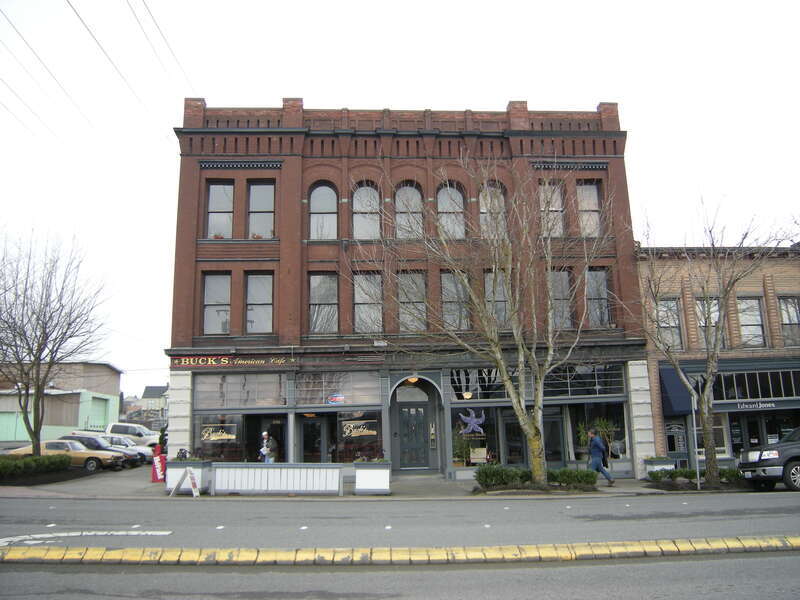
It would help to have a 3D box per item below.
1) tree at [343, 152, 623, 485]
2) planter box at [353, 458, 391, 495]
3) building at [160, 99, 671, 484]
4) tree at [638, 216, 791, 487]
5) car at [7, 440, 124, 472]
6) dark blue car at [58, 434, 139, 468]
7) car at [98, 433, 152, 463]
[{"bbox_3d":[2.107,0.291,19.278,8.000,10.221,6.200,-1,-12,-3],"label":"tree"},{"bbox_3d":[-0.797,4.929,18.174,1.050,0.960,1.050,-1,-12,-4],"label":"planter box"},{"bbox_3d":[-0.074,0.712,29.143,16.000,13.553,14.500,-1,-12,-3],"label":"building"},{"bbox_3d":[9.206,1.395,19.745,4.600,8.194,4.400,-1,-12,-3],"label":"tree"},{"bbox_3d":[-13.955,6.586,27.327,4.780,1.280,1.870,-1,-12,1],"label":"car"},{"bbox_3d":[-14.797,7.398,31.398,4.550,1.420,1.720,1,-12,-12],"label":"dark blue car"},{"bbox_3d":[-14.031,7.493,32.350,4.500,1.420,1.740,-1,-12,1],"label":"car"}]

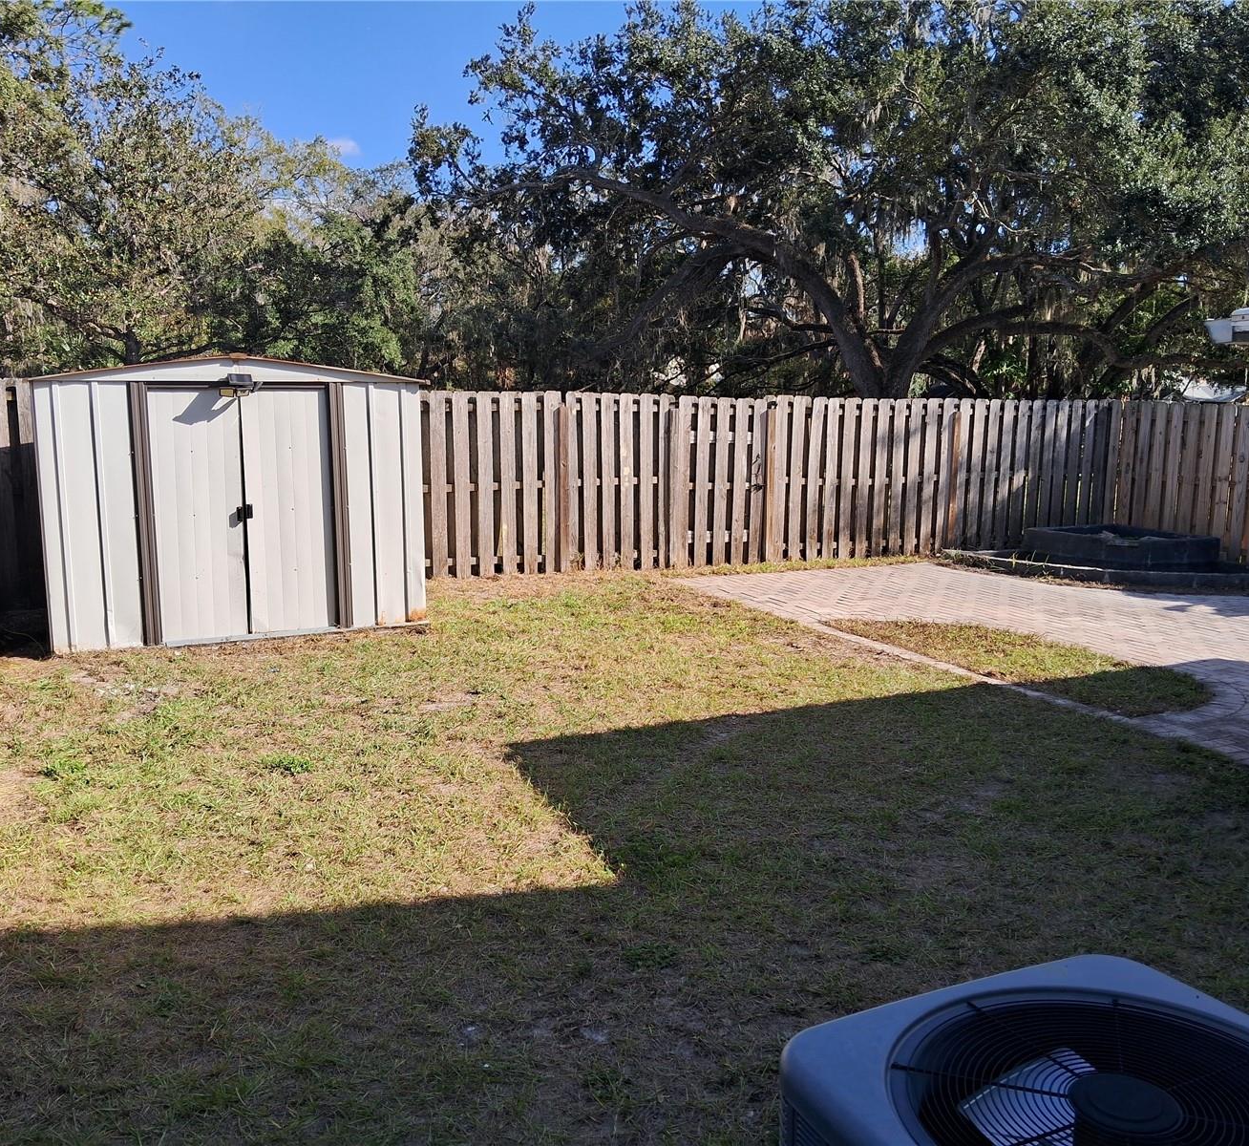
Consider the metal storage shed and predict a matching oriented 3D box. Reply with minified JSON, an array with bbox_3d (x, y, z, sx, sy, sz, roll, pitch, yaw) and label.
[{"bbox_3d":[-2.933,-0.613,8.585,2.581,1.926,1.750,-4,9,-24],"label":"metal storage shed"}]

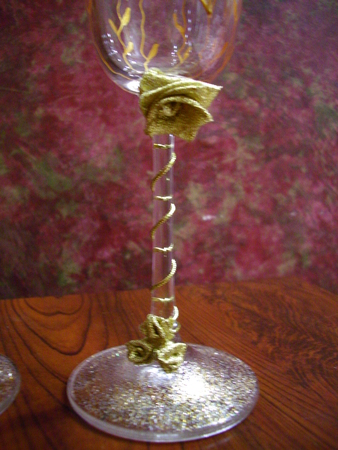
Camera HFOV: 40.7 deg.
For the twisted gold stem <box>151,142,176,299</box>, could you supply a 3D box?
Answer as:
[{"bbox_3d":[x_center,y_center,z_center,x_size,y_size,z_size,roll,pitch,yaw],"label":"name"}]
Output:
[{"bbox_3d":[-0.002,-0.001,0.176,0.010,0.062,0.010,0,7,0],"label":"twisted gold stem"}]

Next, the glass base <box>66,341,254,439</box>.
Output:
[{"bbox_3d":[-0.002,0.059,0.184,0.076,0.013,0.076,0,7,0],"label":"glass base"}]

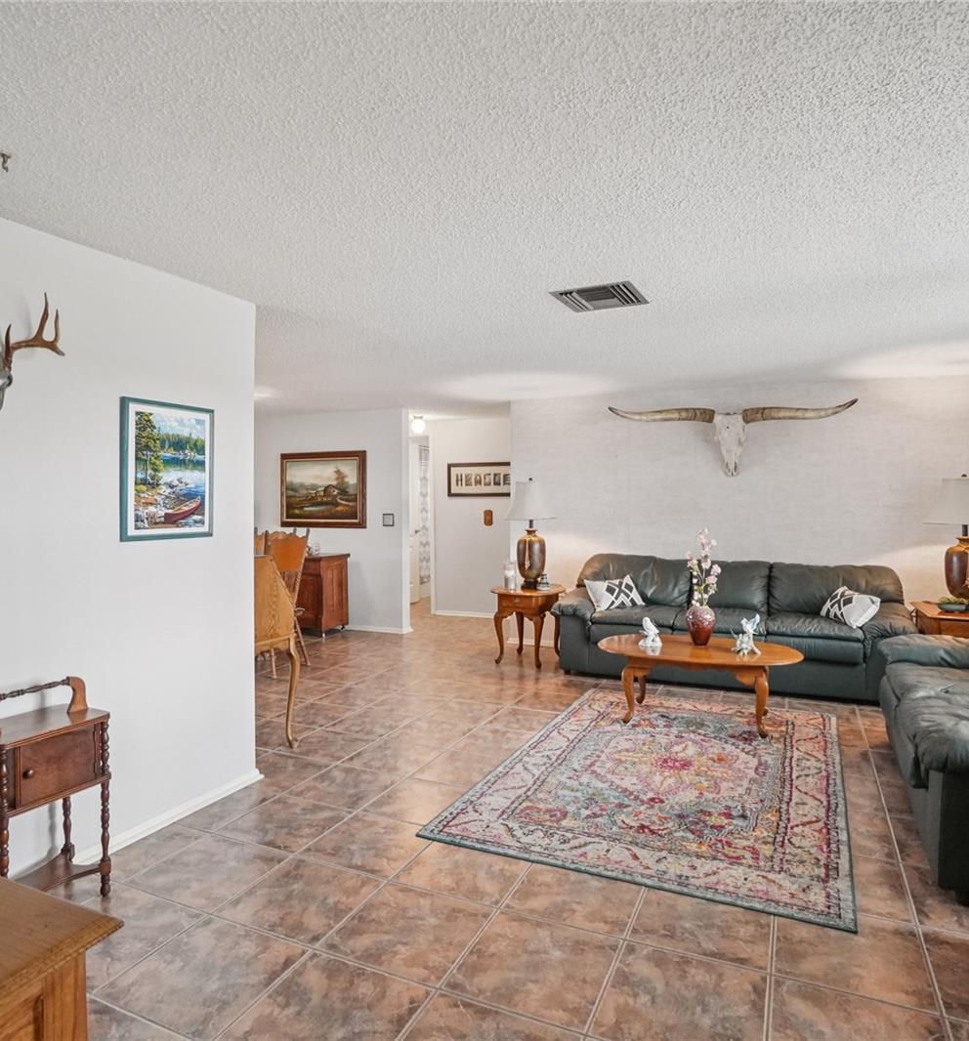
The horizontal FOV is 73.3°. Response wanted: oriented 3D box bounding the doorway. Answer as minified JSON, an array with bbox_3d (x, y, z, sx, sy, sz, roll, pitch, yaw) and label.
[{"bbox_3d":[-0.942,0.072,8.252,0.706,2.136,0.118,0,1,24],"label":"doorway"}]

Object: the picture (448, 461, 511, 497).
[{"bbox_3d":[-0.022,-0.487,7.853,0.960,0.421,0.029,0,1,24],"label":"picture"}]

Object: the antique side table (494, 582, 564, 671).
[{"bbox_3d":[0.409,0.931,5.819,0.559,0.598,0.647,0,1,24],"label":"antique side table"}]

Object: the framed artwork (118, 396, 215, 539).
[{"bbox_3d":[-1.345,-0.212,2.809,0.029,0.588,0.480,0,1,24],"label":"framed artwork"}]

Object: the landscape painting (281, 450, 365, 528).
[{"bbox_3d":[-1.794,-0.334,7.223,1.127,0.823,0.049,1,2,24],"label":"landscape painting"}]

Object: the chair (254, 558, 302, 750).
[{"bbox_3d":[-1.396,0.735,3.704,0.588,1.098,0.412,1,2,26],"label":"chair"}]

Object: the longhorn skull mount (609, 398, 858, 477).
[{"bbox_3d":[2.088,-0.706,5.653,2.048,0.647,0.245,0,1,24],"label":"longhorn skull mount"}]

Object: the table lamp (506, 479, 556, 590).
[{"bbox_3d":[0.396,0.119,5.648,0.431,0.951,0.431,0,2,0],"label":"table lamp"}]

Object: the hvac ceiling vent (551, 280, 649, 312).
[{"bbox_3d":[0.568,-1.077,3.168,0.387,0.029,0.382,0,1,24],"label":"hvac ceiling vent"}]

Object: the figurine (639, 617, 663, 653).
[{"bbox_3d":[1.092,0.723,4.270,0.147,0.206,0.118,-1,2,-28],"label":"figurine"}]

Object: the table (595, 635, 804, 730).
[{"bbox_3d":[1.372,1.049,4.162,1.225,0.461,0.686,0,1,24],"label":"table"}]

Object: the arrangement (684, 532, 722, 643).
[{"bbox_3d":[1.447,0.432,4.348,0.235,0.770,0.216,0,1,24],"label":"arrangement"}]

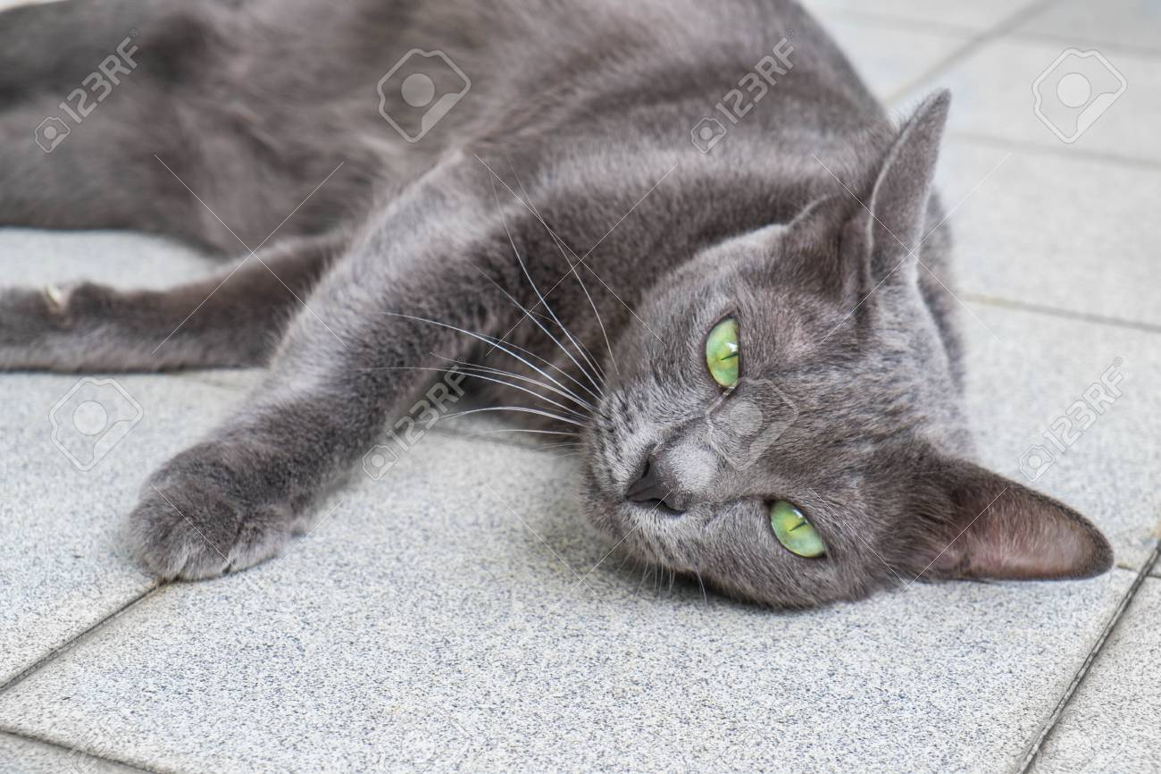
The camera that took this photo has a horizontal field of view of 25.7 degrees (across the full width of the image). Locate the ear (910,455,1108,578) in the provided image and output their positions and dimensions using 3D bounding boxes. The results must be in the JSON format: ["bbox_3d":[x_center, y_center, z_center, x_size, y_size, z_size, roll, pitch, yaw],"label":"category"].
[{"bbox_3d":[0.108,0.032,0.640,0.050,0.030,0.020,3,17,-3],"label":"ear"}]

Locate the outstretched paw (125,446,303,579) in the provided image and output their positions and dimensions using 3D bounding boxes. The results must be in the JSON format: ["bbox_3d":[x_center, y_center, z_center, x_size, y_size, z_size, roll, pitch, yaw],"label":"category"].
[{"bbox_3d":[-0.084,0.027,0.622,0.038,0.026,0.042,7,21,13],"label":"outstretched paw"}]

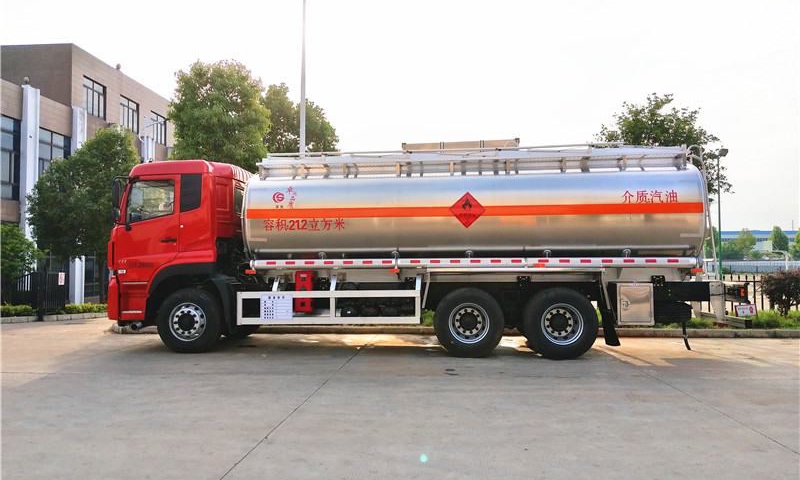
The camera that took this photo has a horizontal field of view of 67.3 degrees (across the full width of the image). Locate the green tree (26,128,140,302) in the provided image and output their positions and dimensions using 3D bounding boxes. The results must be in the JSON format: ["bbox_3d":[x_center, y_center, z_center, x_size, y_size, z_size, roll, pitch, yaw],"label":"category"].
[{"bbox_3d":[-9.706,-0.672,18.863,4.111,5.714,4.111,0,-3,0],"label":"green tree"}]

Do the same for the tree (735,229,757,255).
[{"bbox_3d":[63.454,1.995,109.804,3.844,8.210,3.844,0,-3,0],"label":"tree"}]

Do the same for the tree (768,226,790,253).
[{"bbox_3d":[69.496,1.794,109.796,4.027,8.540,4.027,0,-3,0],"label":"tree"}]

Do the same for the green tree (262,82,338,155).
[{"bbox_3d":[-4.407,-2.169,25.777,3.635,9.302,3.635,0,-3,0],"label":"green tree"}]

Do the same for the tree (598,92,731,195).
[{"bbox_3d":[6.840,-0.945,15.363,3.456,5.726,3.456,0,-3,0],"label":"tree"}]

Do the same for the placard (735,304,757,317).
[{"bbox_3d":[7.082,1.443,12.300,0.420,0.245,0.050,-7,-3,7],"label":"placard"}]

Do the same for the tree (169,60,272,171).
[{"bbox_3d":[-5.983,-1.886,19.804,3.461,8.185,3.461,0,-3,0],"label":"tree"}]

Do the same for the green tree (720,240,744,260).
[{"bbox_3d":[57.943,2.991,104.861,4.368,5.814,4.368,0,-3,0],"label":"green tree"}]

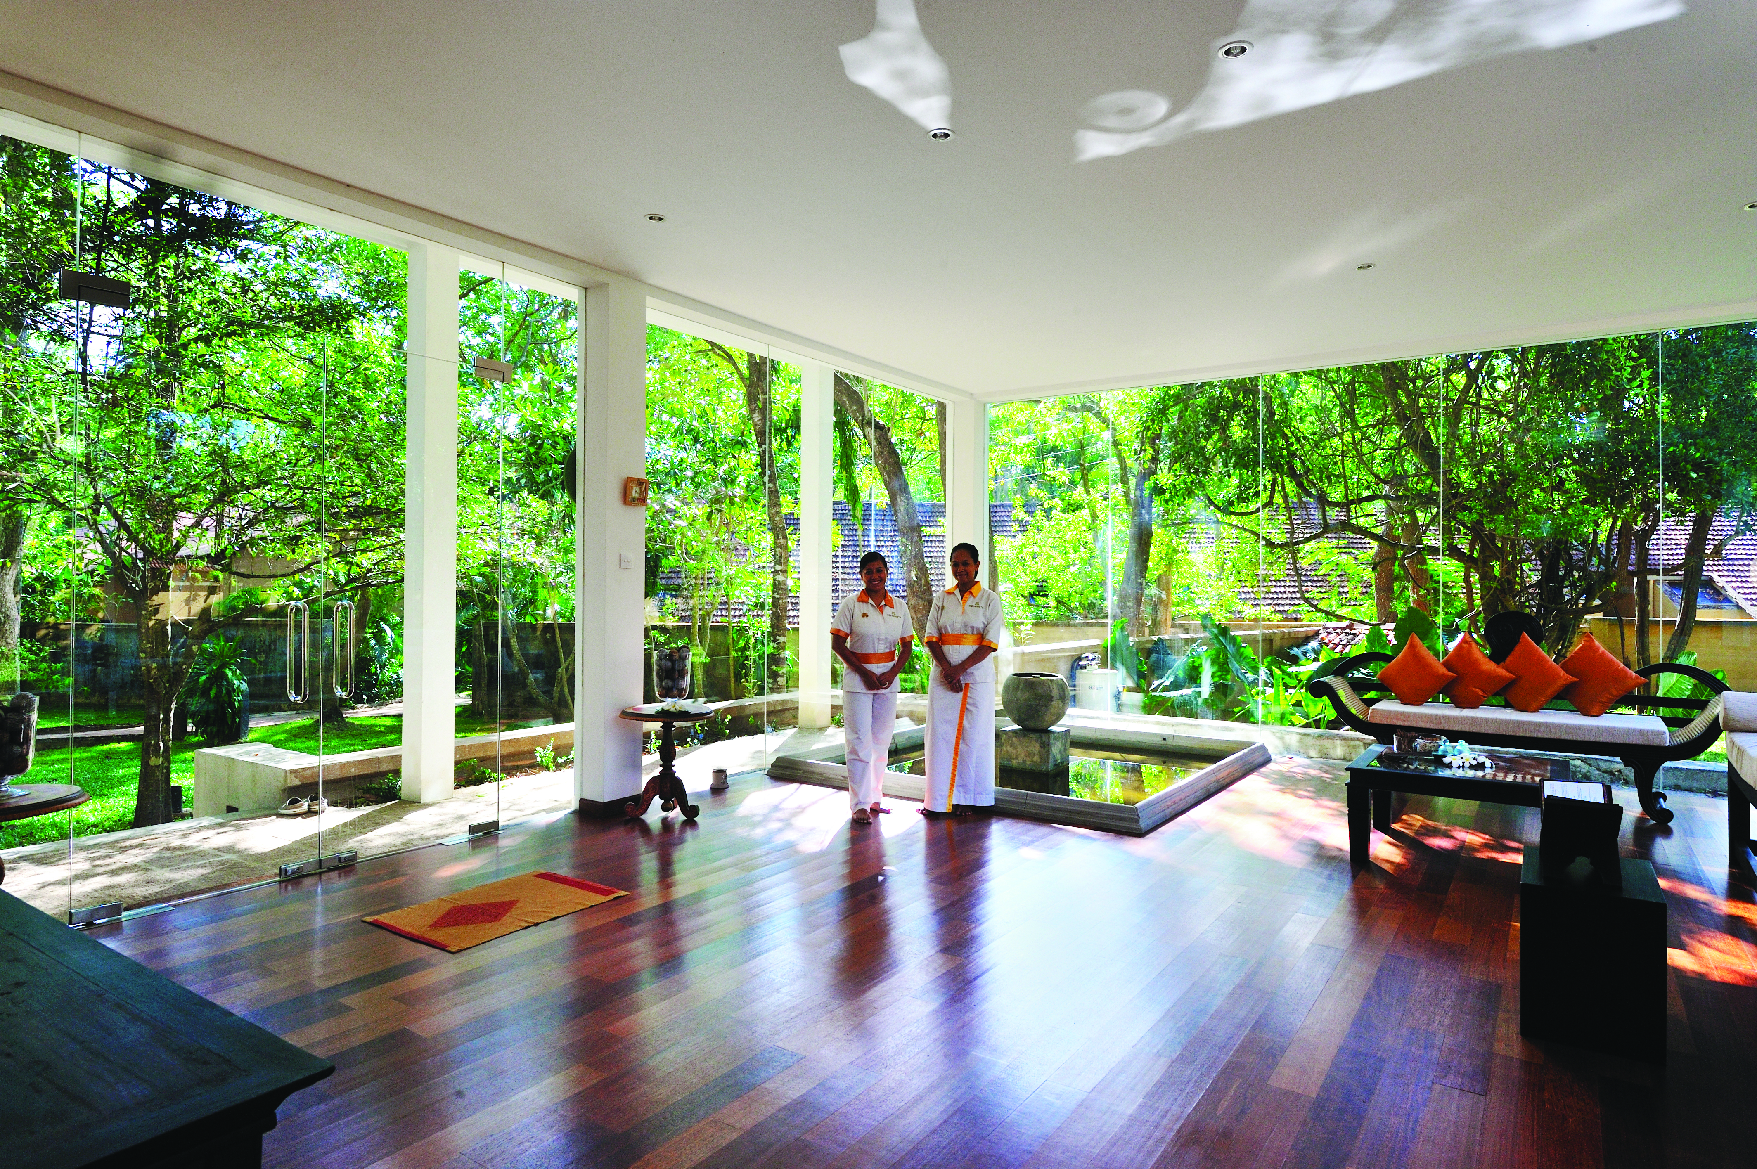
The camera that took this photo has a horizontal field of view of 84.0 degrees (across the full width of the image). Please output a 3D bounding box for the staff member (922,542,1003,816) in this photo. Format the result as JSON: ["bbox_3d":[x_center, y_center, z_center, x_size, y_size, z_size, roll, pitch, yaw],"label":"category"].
[{"bbox_3d":[0.511,0.558,5.942,0.479,1.619,0.353,0,0,7],"label":"staff member"}]

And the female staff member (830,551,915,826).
[{"bbox_3d":[-0.032,0.587,5.801,0.489,1.554,0.353,0,0,-13],"label":"female staff member"}]

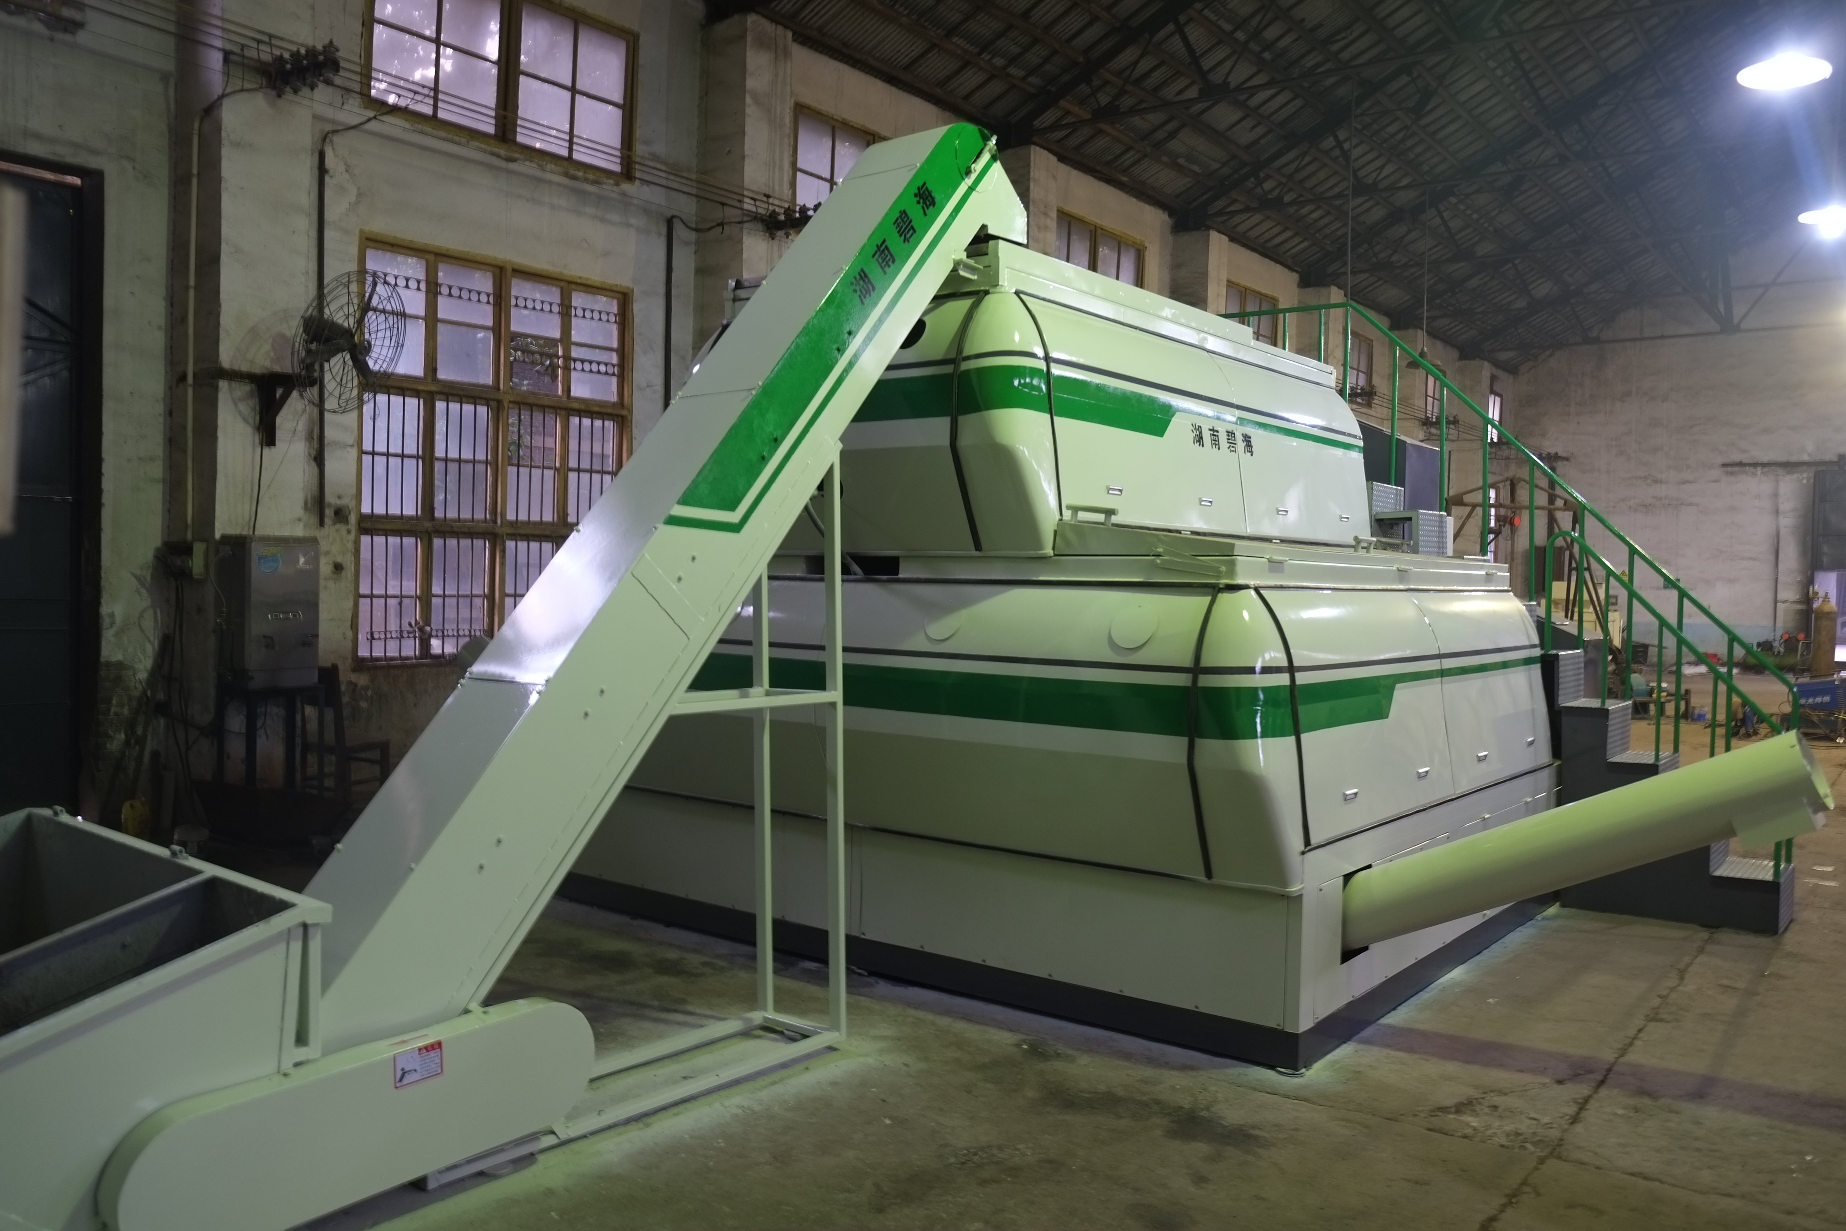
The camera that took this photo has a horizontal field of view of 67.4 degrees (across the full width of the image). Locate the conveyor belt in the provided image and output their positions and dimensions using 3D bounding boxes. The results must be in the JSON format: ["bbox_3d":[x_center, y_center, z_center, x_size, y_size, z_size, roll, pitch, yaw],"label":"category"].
[{"bbox_3d":[-0.673,-0.158,3.886,0.334,2.939,2.868,2,2,38],"label":"conveyor belt"}]

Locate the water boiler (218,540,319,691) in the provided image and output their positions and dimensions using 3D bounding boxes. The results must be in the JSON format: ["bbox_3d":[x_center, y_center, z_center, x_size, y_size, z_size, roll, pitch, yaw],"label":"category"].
[{"bbox_3d":[-3.504,-0.021,7.420,0.330,0.792,0.388,2,2,38],"label":"water boiler"}]

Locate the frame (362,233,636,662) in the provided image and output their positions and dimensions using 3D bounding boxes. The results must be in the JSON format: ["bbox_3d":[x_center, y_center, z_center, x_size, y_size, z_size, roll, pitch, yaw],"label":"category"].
[{"bbox_3d":[-2.804,-1.019,9.263,0.120,2.646,2.104,2,2,38],"label":"frame"}]

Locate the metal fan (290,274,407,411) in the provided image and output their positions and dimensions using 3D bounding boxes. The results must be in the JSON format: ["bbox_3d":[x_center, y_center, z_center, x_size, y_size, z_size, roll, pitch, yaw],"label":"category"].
[{"bbox_3d":[-3.116,-1.476,7.396,0.380,0.770,0.770,19,7,16],"label":"metal fan"}]

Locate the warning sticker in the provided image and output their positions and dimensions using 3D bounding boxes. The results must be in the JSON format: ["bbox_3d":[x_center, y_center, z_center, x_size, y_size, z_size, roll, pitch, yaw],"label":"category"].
[{"bbox_3d":[-1.087,0.968,2.986,0.005,0.070,0.112,2,2,38],"label":"warning sticker"}]

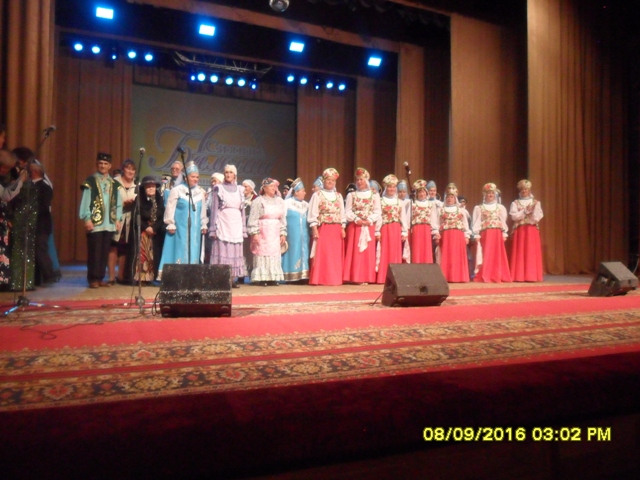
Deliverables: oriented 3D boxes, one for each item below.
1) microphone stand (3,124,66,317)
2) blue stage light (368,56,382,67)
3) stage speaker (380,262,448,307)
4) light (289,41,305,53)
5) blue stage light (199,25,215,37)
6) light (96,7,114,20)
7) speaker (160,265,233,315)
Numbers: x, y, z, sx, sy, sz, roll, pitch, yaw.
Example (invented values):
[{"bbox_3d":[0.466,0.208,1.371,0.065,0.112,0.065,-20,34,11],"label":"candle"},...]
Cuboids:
[{"bbox_3d":[-2.770,-0.200,4.860,0.600,1.760,0.560,1,0,-22],"label":"microphone stand"},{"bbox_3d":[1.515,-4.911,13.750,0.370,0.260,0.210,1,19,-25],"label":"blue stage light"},{"bbox_3d":[1.140,0.540,5.950,0.650,0.490,0.420,1,2,-16],"label":"stage speaker"},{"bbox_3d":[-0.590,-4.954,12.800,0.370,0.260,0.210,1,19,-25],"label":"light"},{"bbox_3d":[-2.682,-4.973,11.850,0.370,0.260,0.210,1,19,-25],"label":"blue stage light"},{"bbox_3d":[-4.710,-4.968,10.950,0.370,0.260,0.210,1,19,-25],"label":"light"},{"bbox_3d":[-1.200,0.497,4.900,0.650,0.490,0.420,1,2,-12],"label":"speaker"}]

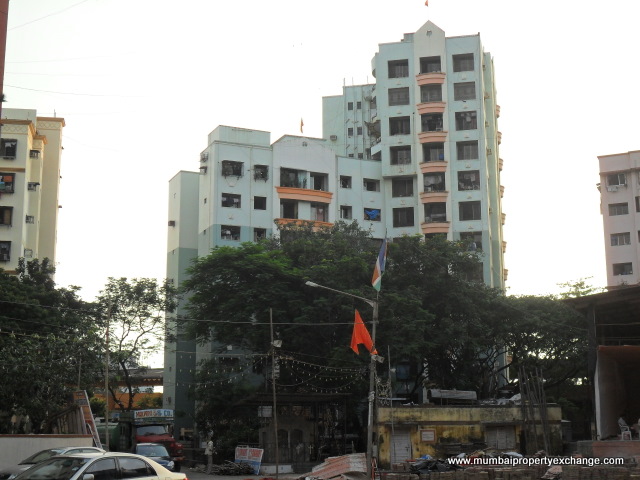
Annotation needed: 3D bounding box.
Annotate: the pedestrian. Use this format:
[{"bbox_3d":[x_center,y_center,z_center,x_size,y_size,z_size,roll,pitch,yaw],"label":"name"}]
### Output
[{"bbox_3d":[-4.663,9.076,40.759,0.420,1.669,0.500,-3,-11,12],"label":"pedestrian"}]

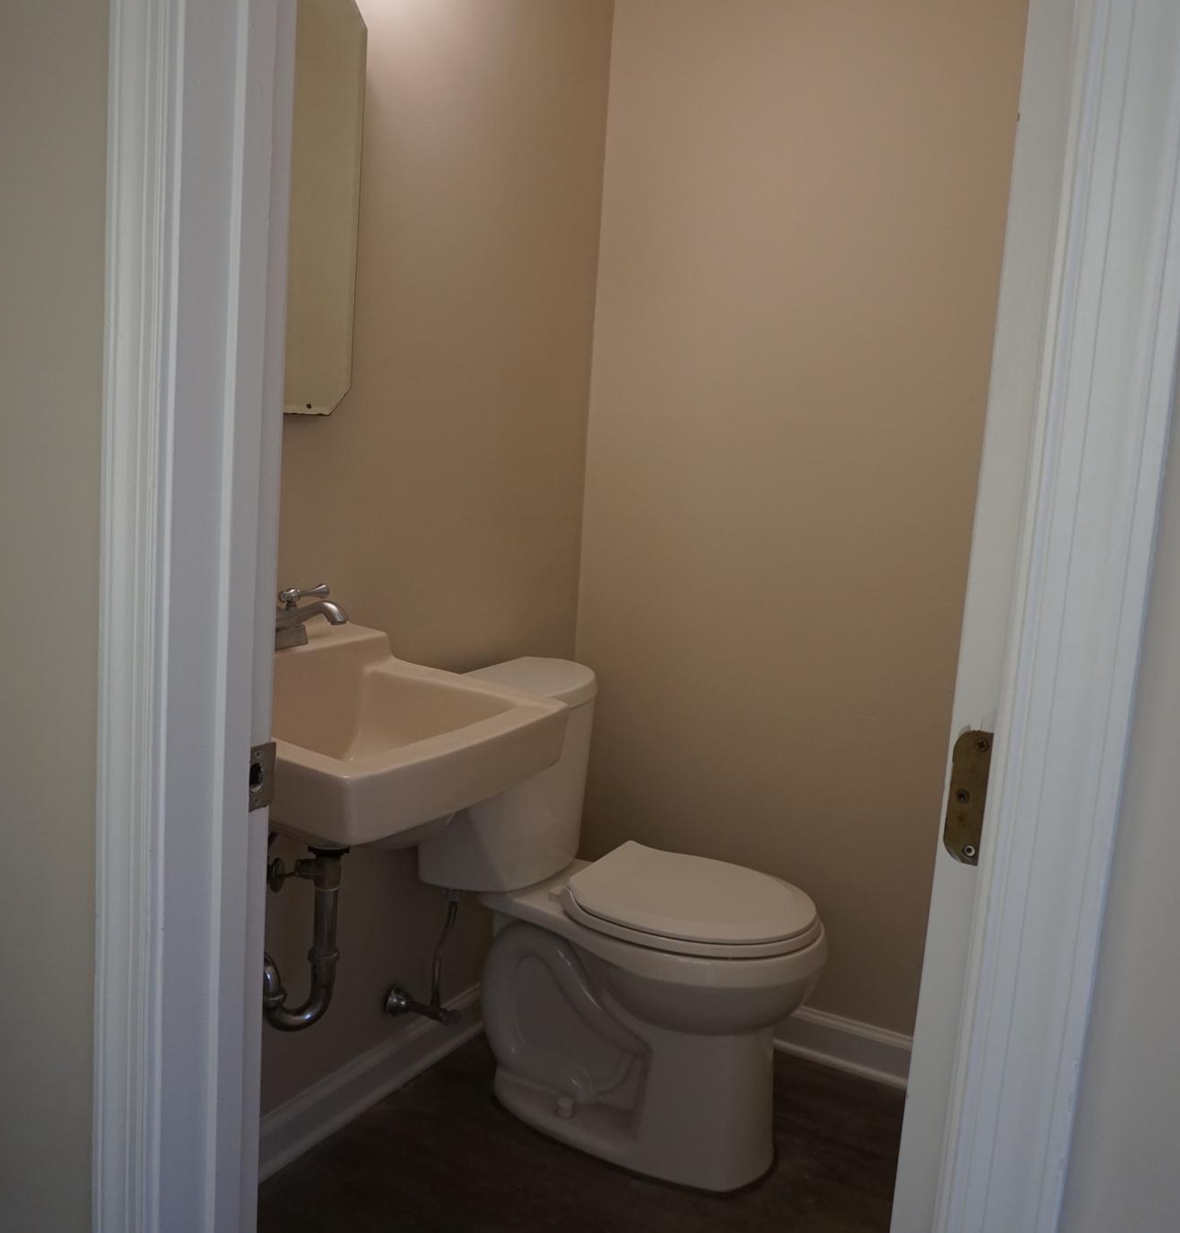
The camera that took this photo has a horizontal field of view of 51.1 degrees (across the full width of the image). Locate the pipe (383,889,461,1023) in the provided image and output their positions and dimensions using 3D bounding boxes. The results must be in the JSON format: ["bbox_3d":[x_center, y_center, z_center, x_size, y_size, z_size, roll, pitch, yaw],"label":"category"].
[{"bbox_3d":[-0.277,0.600,2.169,0.135,0.250,0.090,8,9,29],"label":"pipe"}]

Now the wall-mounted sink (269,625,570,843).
[{"bbox_3d":[-0.335,0.176,1.622,0.455,0.260,0.485,8,9,29],"label":"wall-mounted sink"}]

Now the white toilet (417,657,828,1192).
[{"bbox_3d":[0.061,0.514,2.153,0.685,0.750,0.430,8,9,29],"label":"white toilet"}]

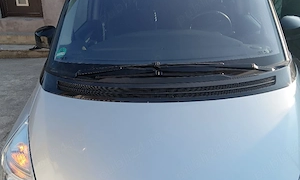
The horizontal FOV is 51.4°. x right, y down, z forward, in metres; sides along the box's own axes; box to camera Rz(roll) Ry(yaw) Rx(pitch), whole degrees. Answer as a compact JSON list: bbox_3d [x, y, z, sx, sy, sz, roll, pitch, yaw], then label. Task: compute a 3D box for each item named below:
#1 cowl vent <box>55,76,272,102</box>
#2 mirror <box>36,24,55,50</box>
[{"bbox_3d":[0.078,-0.020,1.773,1.270,0.090,0.240,-1,22,3],"label":"cowl vent"},{"bbox_3d":[-0.863,-0.447,2.619,0.190,0.180,0.140,-1,22,3],"label":"mirror"}]

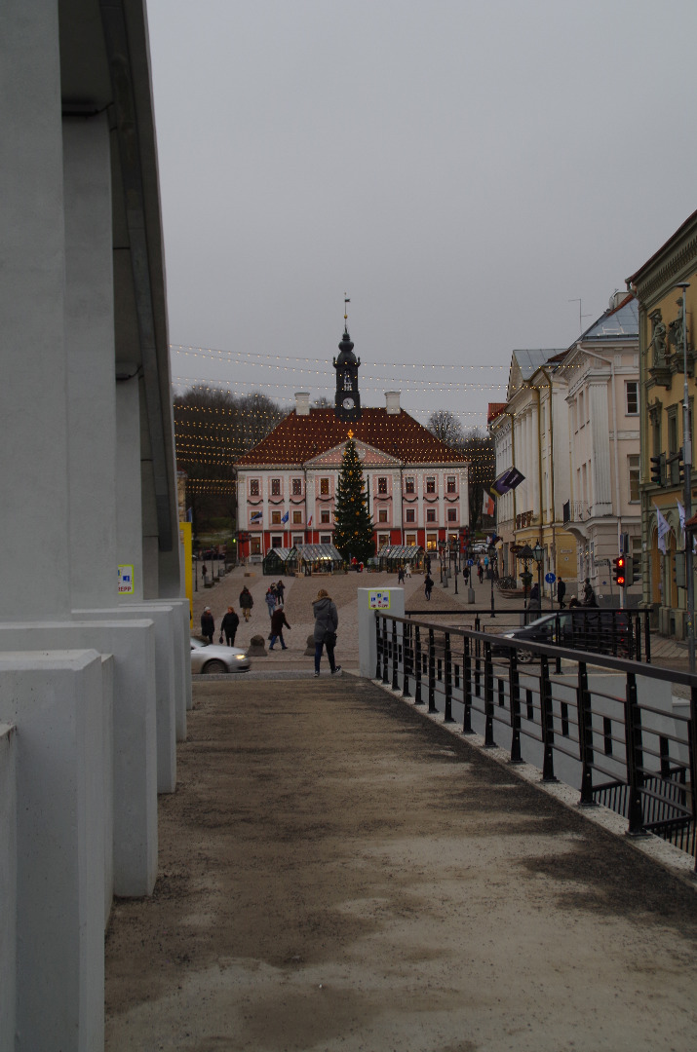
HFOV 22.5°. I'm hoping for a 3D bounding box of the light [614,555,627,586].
[{"bbox_3d":[8.219,1.387,53.000,0.290,0.920,0.340,-1,0,37],"label":"light"}]

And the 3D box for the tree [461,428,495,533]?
[{"bbox_3d":[21.902,-7.715,298.000,7.000,18.000,7.000,-1,0,0],"label":"tree"}]

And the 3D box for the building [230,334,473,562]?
[{"bbox_3d":[0.000,-12.600,272.000,35.000,36.500,20.000,-1,0,-3],"label":"building"}]

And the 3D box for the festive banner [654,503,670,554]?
[{"bbox_3d":[11.349,0.088,63.300,0.660,1.850,0.300,-1,-1,0],"label":"festive banner"}]

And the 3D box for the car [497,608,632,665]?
[{"bbox_3d":[6.869,3.551,55.700,4.450,1.630,1.820,-1,-1,0],"label":"car"}]

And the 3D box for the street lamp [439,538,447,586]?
[{"bbox_3d":[8.101,3.132,150.000,0.450,3.900,0.450,-1,0,0],"label":"street lamp"}]

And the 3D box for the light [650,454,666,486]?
[{"bbox_3d":[8.579,-1.534,48.500,0.380,0.880,0.300,-1,-1,-6],"label":"light"}]

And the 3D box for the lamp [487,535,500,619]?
[{"bbox_3d":[7.416,2.706,90.000,0.430,4.000,0.430,-1,-1,0],"label":"lamp"}]

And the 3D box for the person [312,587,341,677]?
[{"bbox_3d":[-0.416,2.082,34.000,0.560,1.680,0.460,-1,0,5],"label":"person"}]

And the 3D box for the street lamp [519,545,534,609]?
[{"bbox_3d":[6.412,2.578,63.000,0.620,3.800,0.620,-1,0,0],"label":"street lamp"}]

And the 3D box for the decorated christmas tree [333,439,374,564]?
[{"bbox_3d":[0.571,-2.854,205.000,5.000,15.700,5.000,-1,-1,0],"label":"decorated christmas tree"}]

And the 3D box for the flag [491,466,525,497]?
[{"bbox_3d":[10.184,-2.763,112.000,2.000,1.080,0.300,-45,-1,0],"label":"flag"}]

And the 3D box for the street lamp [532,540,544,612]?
[{"bbox_3d":[7.203,2.462,66.000,0.450,3.950,0.450,-1,-1,0],"label":"street lamp"}]

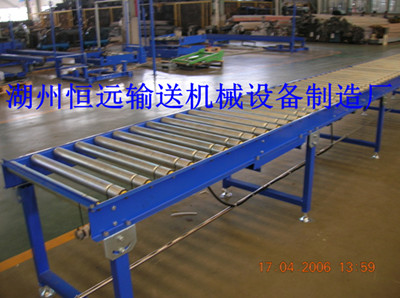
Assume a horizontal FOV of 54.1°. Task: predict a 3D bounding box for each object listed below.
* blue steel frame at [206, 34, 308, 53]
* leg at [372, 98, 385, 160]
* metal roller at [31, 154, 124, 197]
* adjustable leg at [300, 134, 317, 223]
[{"bbox_3d":[2.465,-5.009,18.333,0.850,0.570,6.300,-13,21,-30],"label":"blue steel frame"},{"bbox_3d":[1.913,-0.229,4.163,0.063,0.672,0.071,13,24,39],"label":"leg"},{"bbox_3d":[-0.552,0.113,1.712,0.693,0.057,0.057,14,24,39],"label":"metal roller"},{"bbox_3d":[0.761,0.202,2.735,0.059,0.644,0.064,14,24,39],"label":"adjustable leg"}]

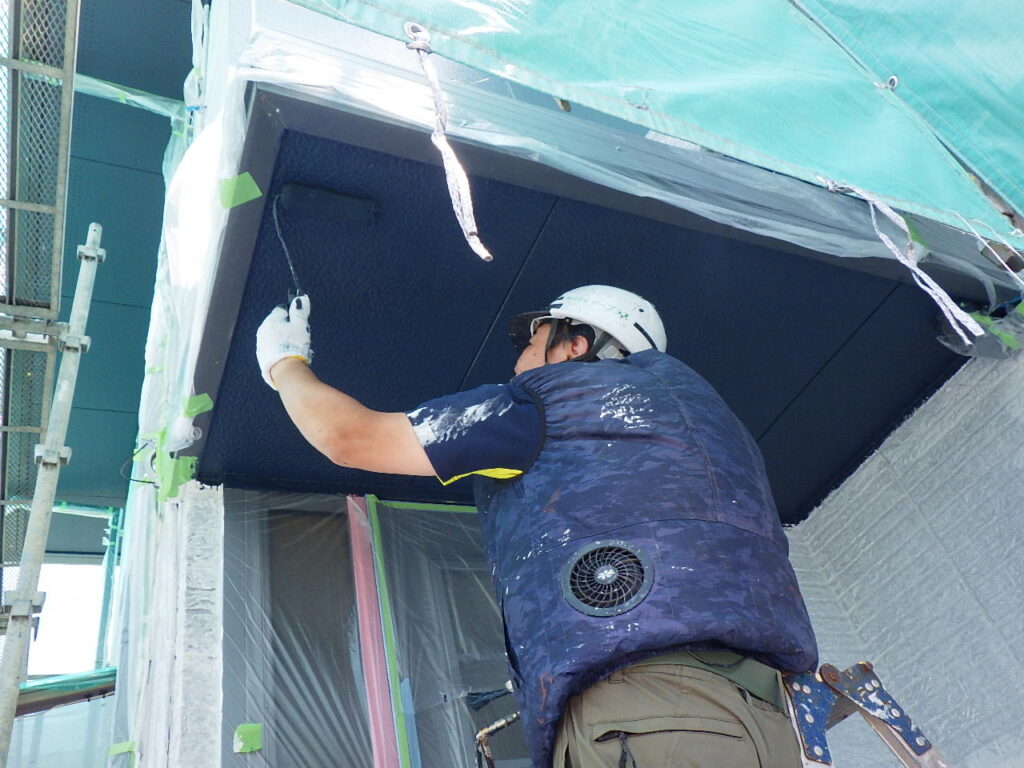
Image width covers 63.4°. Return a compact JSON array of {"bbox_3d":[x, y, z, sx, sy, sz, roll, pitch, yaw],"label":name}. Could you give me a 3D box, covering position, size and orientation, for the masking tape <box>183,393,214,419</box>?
[{"bbox_3d":[-0.647,0.045,1.710,0.063,0.012,0.052,-16,-41,-1],"label":"masking tape"}]

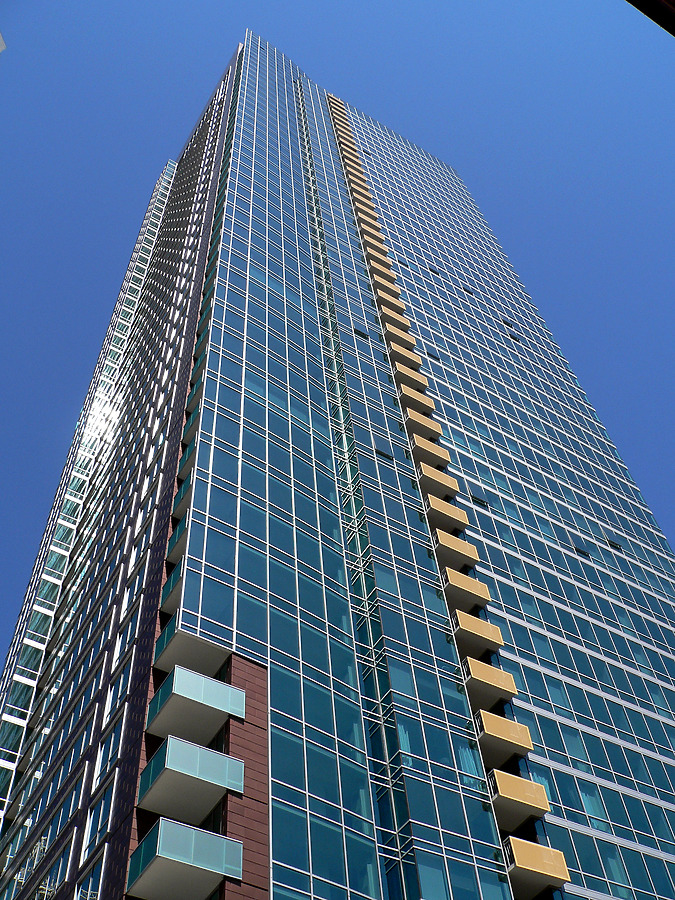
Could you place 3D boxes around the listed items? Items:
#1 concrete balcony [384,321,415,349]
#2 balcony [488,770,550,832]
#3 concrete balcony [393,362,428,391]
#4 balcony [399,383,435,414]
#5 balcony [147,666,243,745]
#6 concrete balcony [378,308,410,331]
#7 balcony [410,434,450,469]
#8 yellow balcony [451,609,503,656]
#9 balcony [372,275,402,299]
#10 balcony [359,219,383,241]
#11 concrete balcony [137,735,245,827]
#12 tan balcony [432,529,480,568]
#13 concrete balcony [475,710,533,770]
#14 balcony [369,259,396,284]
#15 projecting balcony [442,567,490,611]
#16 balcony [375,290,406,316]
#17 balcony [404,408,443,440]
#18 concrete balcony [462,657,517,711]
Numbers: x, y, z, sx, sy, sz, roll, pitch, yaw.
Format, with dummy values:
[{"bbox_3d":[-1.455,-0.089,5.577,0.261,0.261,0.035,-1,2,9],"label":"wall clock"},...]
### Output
[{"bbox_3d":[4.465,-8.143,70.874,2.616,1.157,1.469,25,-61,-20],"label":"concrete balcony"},{"bbox_3d":[7.039,14.127,37.718,2.604,1.184,1.400,25,-61,-20],"label":"balcony"},{"bbox_3d":[4.890,-4.748,65.834,2.604,1.184,1.400,25,-61,-20],"label":"concrete balcony"},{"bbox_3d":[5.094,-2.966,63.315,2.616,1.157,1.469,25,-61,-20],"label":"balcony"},{"bbox_3d":[-5.072,9.391,33.614,2.821,1.249,2.257,25,-61,-20],"label":"balcony"},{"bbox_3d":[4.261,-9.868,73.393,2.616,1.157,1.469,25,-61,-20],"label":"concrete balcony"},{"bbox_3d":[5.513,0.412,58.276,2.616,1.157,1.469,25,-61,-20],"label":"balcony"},{"bbox_3d":[6.515,9.066,45.353,2.604,1.184,1.400,25,-61,-20],"label":"yellow balcony"},{"bbox_3d":[3.834,-13.374,78.661,2.604,1.184,1.400,25,-61,-20],"label":"balcony"},{"bbox_3d":[3.038,-20.135,88.992,2.604,1.184,1.400,25,-61,-20],"label":"balcony"},{"bbox_3d":[-4.869,11.096,31.073,2.821,1.249,2.257,25,-61,-20],"label":"concrete balcony"},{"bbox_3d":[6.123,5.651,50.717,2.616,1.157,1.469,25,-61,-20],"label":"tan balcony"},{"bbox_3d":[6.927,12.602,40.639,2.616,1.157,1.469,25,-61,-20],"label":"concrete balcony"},{"bbox_3d":[3.663,-15.049,81.192,2.604,1.184,1.400,25,-61,-20],"label":"balcony"},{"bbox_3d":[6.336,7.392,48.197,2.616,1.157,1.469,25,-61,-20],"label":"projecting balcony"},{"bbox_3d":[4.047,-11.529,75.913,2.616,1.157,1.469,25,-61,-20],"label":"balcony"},{"bbox_3d":[5.322,-1.308,60.715,2.604,1.184,1.400,25,-61,-20],"label":"balcony"},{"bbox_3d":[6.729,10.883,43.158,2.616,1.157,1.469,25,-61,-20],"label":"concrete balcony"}]

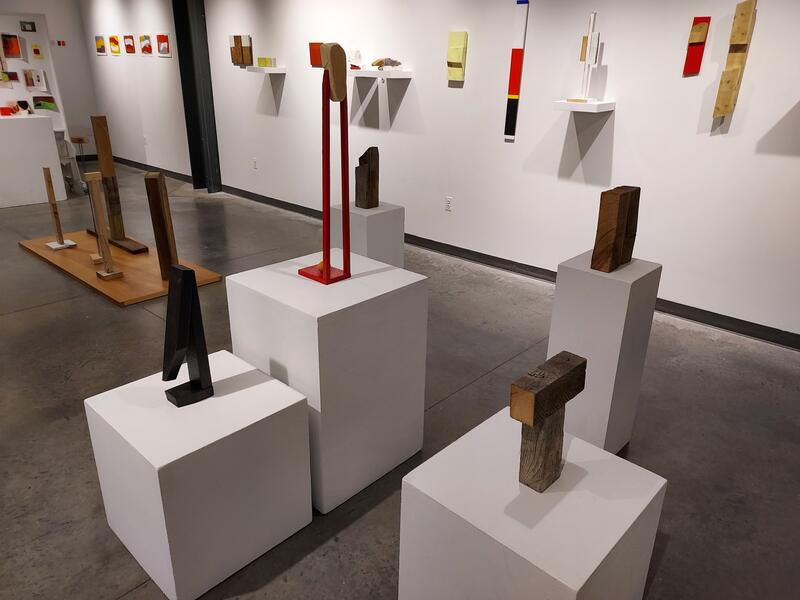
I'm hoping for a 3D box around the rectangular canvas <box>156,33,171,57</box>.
[{"bbox_3d":[-3.256,-3.493,7.617,0.402,0.281,0.028,20,28,40],"label":"rectangular canvas"}]

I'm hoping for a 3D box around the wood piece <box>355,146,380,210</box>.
[{"bbox_3d":[-0.166,-0.621,2.810,0.074,0.302,0.089,19,27,39],"label":"wood piece"}]

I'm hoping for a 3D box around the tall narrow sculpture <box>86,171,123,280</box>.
[{"bbox_3d":[-2.308,-0.568,4.291,0.156,0.808,0.167,-18,29,-41],"label":"tall narrow sculpture"}]

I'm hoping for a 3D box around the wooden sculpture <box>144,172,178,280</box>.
[{"bbox_3d":[-1.814,-0.550,4.271,0.100,0.812,0.131,3,21,4],"label":"wooden sculpture"}]

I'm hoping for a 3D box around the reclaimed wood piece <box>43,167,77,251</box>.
[{"bbox_3d":[-2.915,-0.780,4.688,0.212,0.655,0.192,20,28,40],"label":"reclaimed wood piece"}]

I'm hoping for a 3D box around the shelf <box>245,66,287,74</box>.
[{"bbox_3d":[-1.398,-2.431,5.888,0.331,0.049,0.243,20,28,41],"label":"shelf"}]

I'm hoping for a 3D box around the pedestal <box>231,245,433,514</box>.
[{"bbox_3d":[-0.281,0.285,2.276,0.543,0.795,0.556,20,28,39],"label":"pedestal"}]

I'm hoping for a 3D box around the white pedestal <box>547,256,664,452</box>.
[{"bbox_3d":[0.767,0.230,2.161,0.272,0.761,0.270,-19,28,-42],"label":"white pedestal"}]

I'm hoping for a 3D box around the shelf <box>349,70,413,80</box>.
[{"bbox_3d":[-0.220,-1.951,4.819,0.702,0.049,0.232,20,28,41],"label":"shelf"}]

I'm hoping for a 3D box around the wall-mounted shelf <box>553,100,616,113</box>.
[{"bbox_3d":[1.281,-1.351,3.865,0.325,0.055,0.298,20,28,40],"label":"wall-mounted shelf"}]

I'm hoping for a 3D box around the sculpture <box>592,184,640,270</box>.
[{"bbox_3d":[0.844,-0.278,2.164,0.079,0.298,0.209,20,28,40],"label":"sculpture"}]

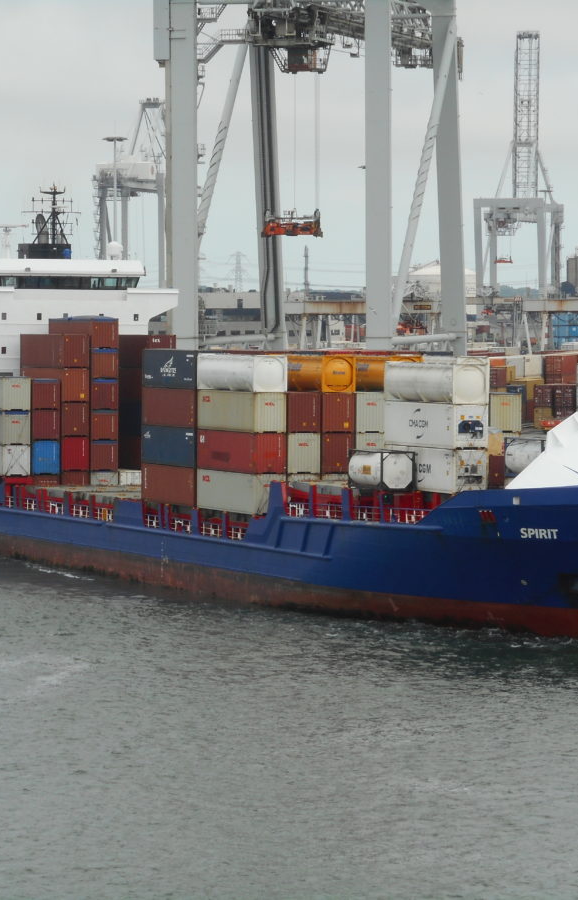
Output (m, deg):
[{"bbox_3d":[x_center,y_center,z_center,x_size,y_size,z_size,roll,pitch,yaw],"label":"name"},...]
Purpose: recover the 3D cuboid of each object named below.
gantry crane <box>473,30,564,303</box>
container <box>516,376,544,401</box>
[{"bbox_3d":[81.377,-92.145,1640.000,26.000,111.000,46.000,0,2,12],"label":"gantry crane"},{"bbox_3d":[33.188,-8.351,644.197,2.440,2.900,12.190,0,2,15],"label":"container"}]

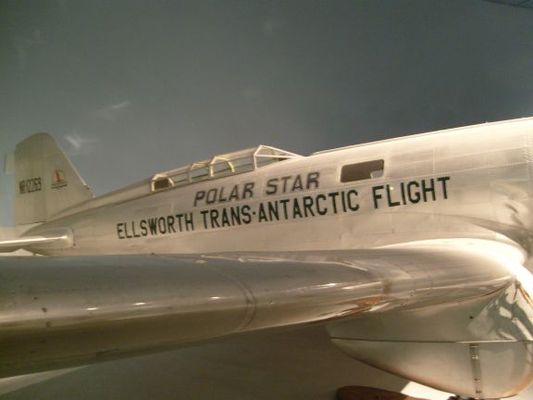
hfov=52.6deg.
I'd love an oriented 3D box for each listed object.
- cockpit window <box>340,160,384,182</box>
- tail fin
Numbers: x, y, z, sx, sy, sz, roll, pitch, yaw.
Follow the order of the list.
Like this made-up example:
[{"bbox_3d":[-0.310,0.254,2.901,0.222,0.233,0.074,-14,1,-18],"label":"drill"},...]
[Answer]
[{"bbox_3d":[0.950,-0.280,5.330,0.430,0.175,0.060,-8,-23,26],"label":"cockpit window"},{"bbox_3d":[-3.200,-0.380,8.100,1.620,1.400,0.170,-6,-8,26],"label":"tail fin"}]

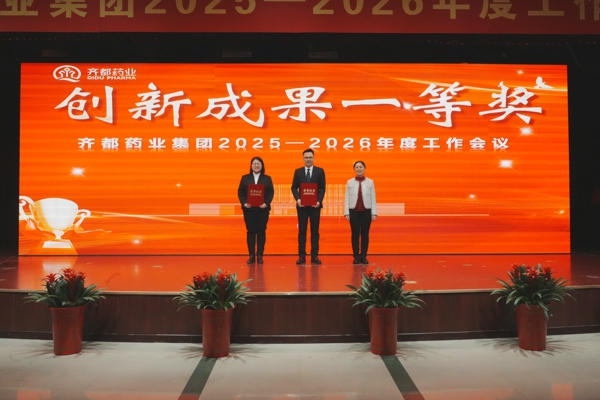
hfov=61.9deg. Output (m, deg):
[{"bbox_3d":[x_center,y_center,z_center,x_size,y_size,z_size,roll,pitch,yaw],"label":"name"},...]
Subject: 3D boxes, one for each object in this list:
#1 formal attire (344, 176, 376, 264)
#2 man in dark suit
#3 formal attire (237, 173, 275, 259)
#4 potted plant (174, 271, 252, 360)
[{"bbox_3d":[0.940,0.283,7.690,0.510,1.290,0.270,0,0,-1],"label":"formal attire"},{"bbox_3d":[0.134,0.097,7.650,0.530,1.760,0.360,0,0,-1],"label":"man in dark suit"},{"bbox_3d":[-0.668,0.240,7.680,0.550,1.310,0.330,0,0,-2],"label":"formal attire"},{"bbox_3d":[-0.832,1.079,4.840,0.765,0.820,0.750,0,0,-1],"label":"potted plant"}]

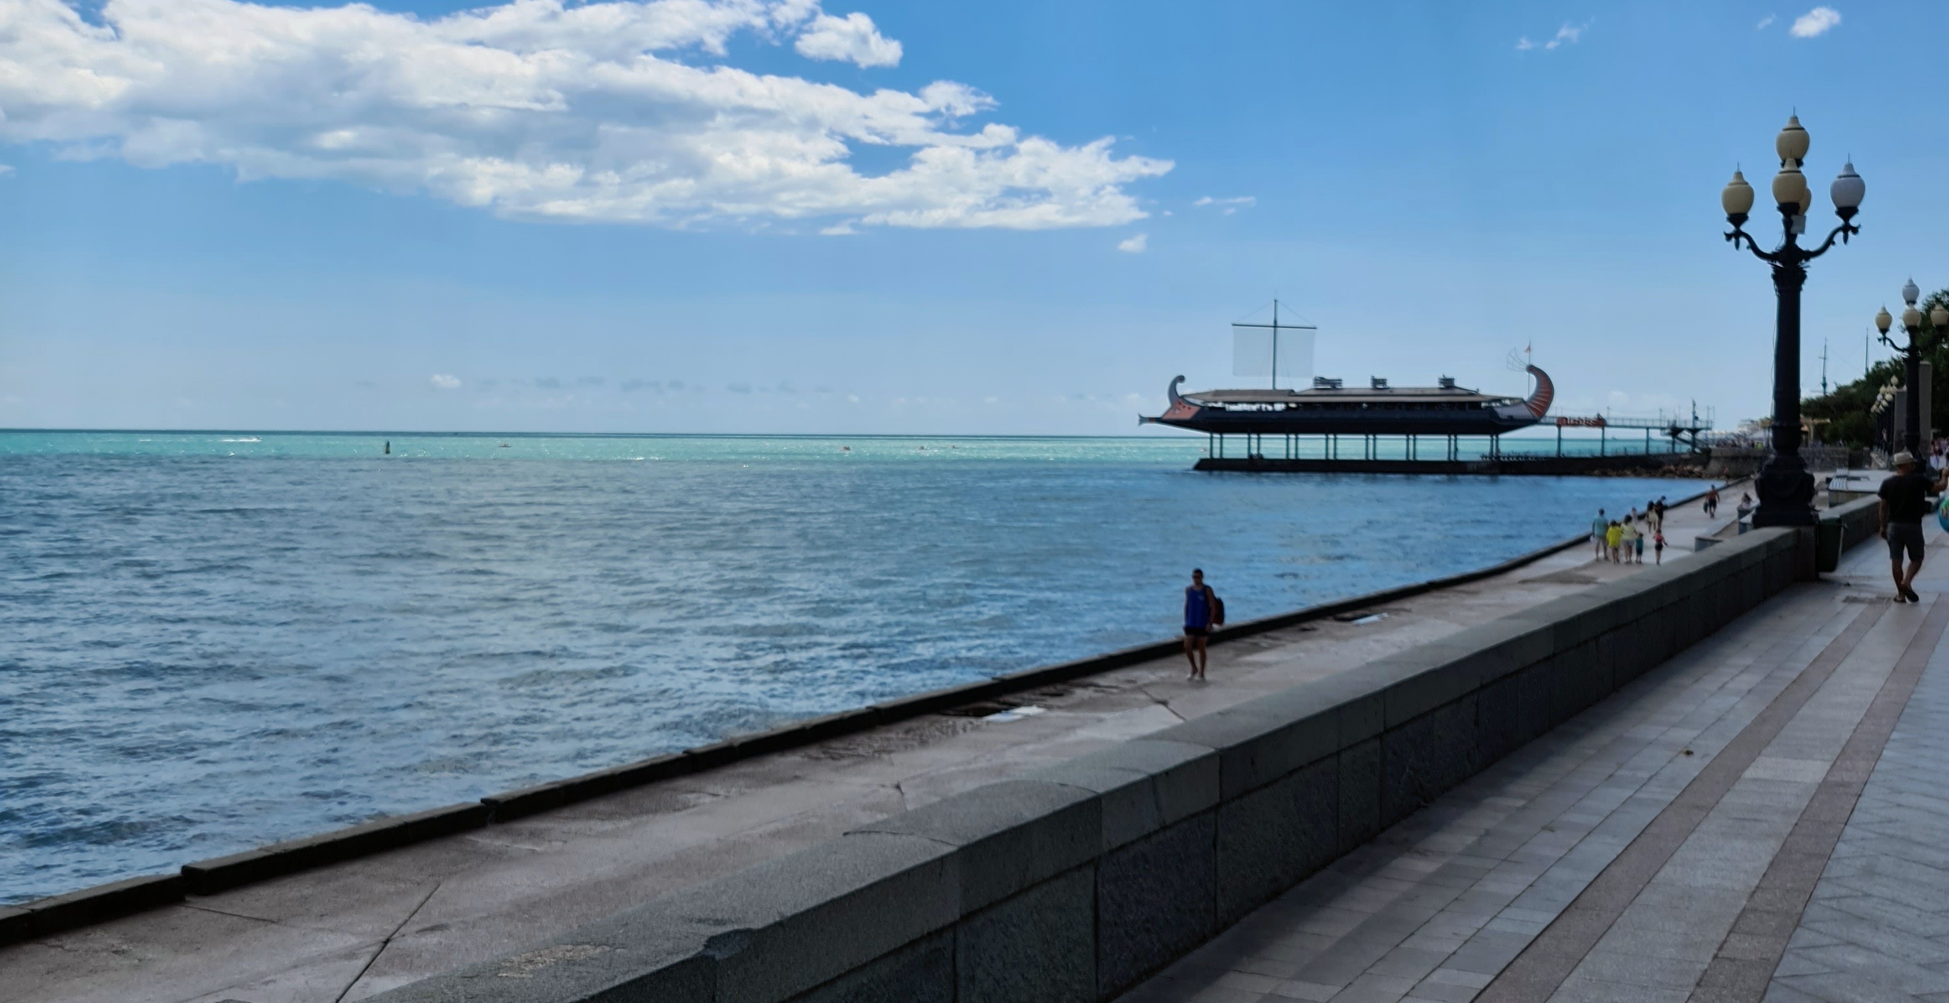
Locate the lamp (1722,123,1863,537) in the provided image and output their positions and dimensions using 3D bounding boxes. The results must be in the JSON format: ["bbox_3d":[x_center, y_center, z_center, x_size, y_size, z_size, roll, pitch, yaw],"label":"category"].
[{"bbox_3d":[10.867,-2.417,24.850,1.780,5.500,1.780,2,2,29],"label":"lamp"}]

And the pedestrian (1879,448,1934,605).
[{"bbox_3d":[10.647,0.261,21.400,0.640,1.719,0.450,2,2,31],"label":"pedestrian"}]

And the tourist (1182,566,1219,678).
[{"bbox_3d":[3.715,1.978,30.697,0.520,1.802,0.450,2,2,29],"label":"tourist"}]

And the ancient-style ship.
[{"bbox_3d":[55.064,-18.211,282.531,62.880,23.754,9.500,1,2,25],"label":"ancient-style ship"}]

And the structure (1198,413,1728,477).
[{"bbox_3d":[69.564,-8.635,276.685,75.089,8.729,9.000,1,2,25],"label":"structure"}]

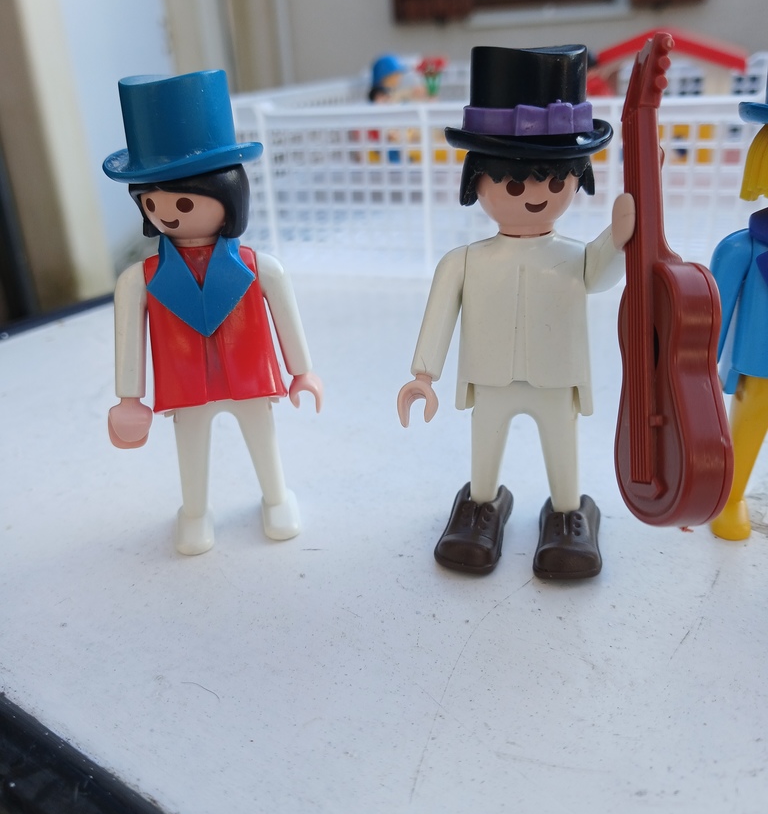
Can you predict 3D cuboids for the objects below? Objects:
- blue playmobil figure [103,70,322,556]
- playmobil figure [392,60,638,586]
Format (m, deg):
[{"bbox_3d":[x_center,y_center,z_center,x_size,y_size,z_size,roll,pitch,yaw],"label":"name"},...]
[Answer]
[{"bbox_3d":[-0.033,-0.016,0.151,0.042,0.086,0.028,-8,22,-10],"label":"blue playmobil figure"},{"bbox_3d":[0.023,-0.016,0.142,0.040,0.087,0.031,2,22,14],"label":"playmobil figure"}]

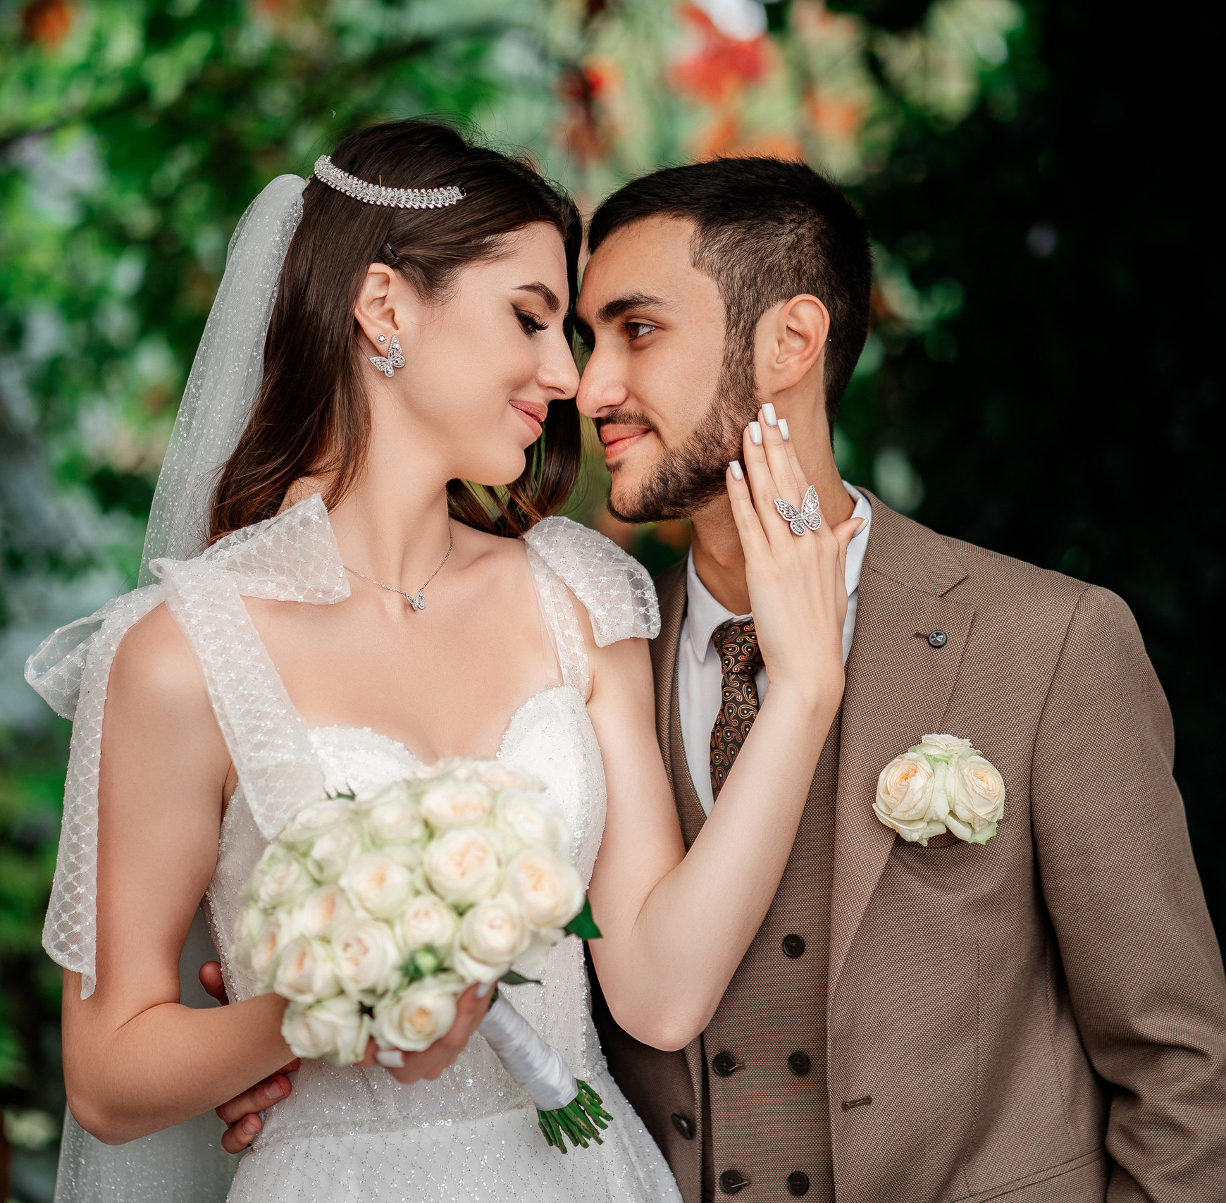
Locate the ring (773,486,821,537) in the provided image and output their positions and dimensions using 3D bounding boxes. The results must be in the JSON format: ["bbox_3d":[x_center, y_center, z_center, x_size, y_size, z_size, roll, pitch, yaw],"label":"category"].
[{"bbox_3d":[0.119,-0.058,2.740,0.029,0.029,0.020,-22,0,0],"label":"ring"}]

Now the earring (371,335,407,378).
[{"bbox_3d":[-0.146,-0.159,2.760,0.022,0.025,0.007,-24,0,8],"label":"earring"}]

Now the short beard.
[{"bbox_3d":[0.038,-0.109,2.820,0.095,0.115,0.135,-6,3,-30],"label":"short beard"}]

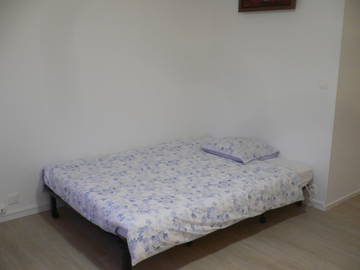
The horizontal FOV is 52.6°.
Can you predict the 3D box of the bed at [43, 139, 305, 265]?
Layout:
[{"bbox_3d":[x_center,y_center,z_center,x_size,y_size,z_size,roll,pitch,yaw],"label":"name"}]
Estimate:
[{"bbox_3d":[-0.003,0.417,3.184,1.924,0.265,1.404,-8,15,-39],"label":"bed"}]

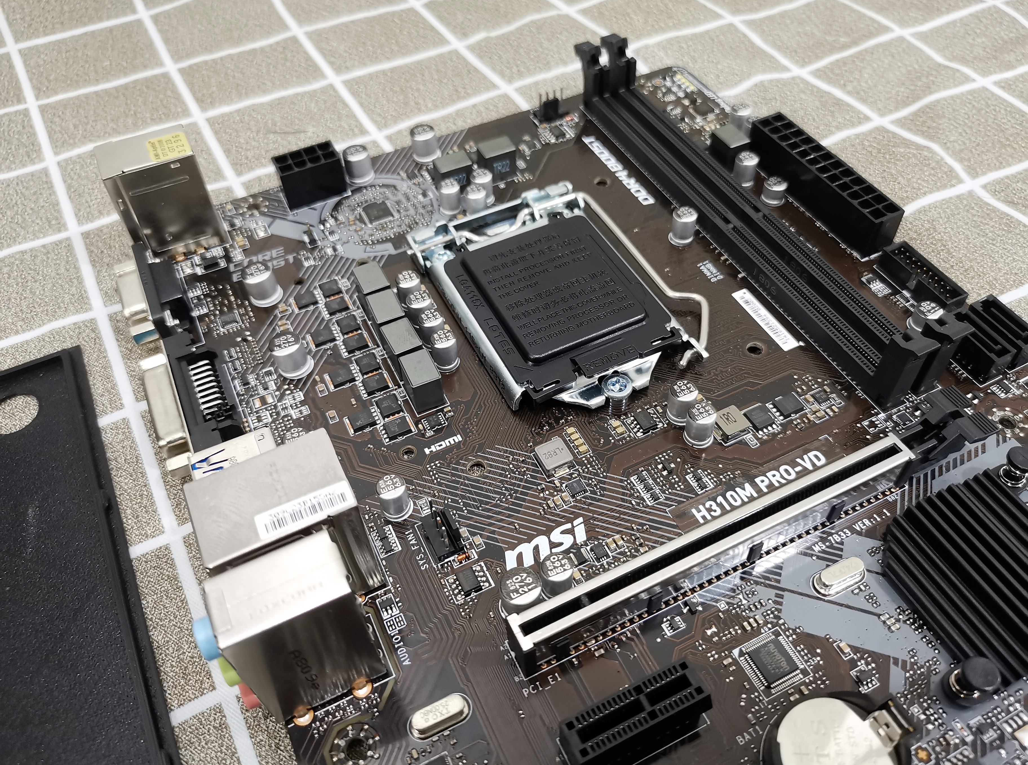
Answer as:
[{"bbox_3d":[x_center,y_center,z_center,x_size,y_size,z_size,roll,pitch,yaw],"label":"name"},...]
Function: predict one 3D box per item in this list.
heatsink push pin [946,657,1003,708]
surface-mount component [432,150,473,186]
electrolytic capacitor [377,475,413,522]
[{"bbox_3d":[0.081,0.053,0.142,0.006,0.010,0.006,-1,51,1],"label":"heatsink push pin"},{"bbox_3d":[-0.017,-0.061,0.236,0.010,0.010,0.006,-22,53,-15],"label":"surface-mount component"},{"bbox_3d":[-0.025,0.024,0.169,0.006,0.009,0.006,-1,51,1],"label":"electrolytic capacitor"}]

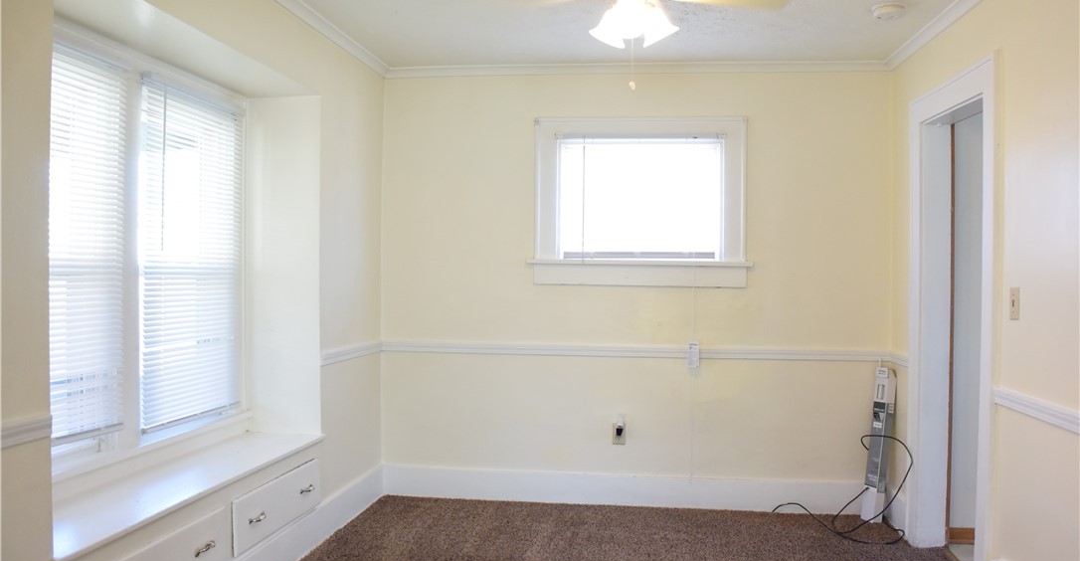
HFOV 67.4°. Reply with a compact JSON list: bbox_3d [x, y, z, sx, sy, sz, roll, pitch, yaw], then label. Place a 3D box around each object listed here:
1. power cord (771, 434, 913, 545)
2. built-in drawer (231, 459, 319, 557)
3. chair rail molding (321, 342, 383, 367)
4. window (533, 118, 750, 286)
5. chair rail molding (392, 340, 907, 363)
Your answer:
[{"bbox_3d":[1.523,1.015,4.082,0.610,0.475,0.430,1,0,6],"label":"power cord"},{"bbox_3d":[-1.238,0.926,3.390,0.350,0.210,0.750,1,0,9],"label":"built-in drawer"},{"bbox_3d":[-0.942,0.369,4.159,0.025,0.060,0.830,1,0,9],"label":"chair rail molding"},{"bbox_3d":[0.545,-0.427,4.433,1.160,0.920,0.120,1,0,6],"label":"window"},{"bbox_3d":[0.485,0.388,4.421,2.760,0.060,0.025,1,0,6],"label":"chair rail molding"}]

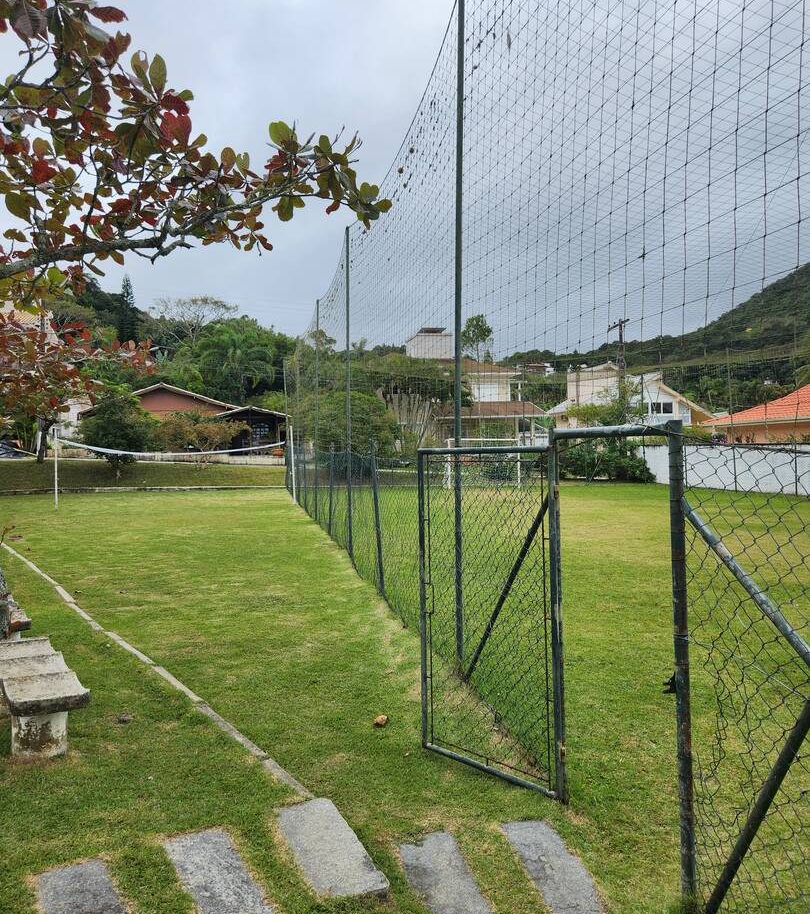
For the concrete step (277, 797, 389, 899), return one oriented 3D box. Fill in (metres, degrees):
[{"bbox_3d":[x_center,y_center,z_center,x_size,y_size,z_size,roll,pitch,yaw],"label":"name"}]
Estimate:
[{"bbox_3d":[-0.333,1.656,3.015,0.270,0.080,0.720,-1,1,-24],"label":"concrete step"}]

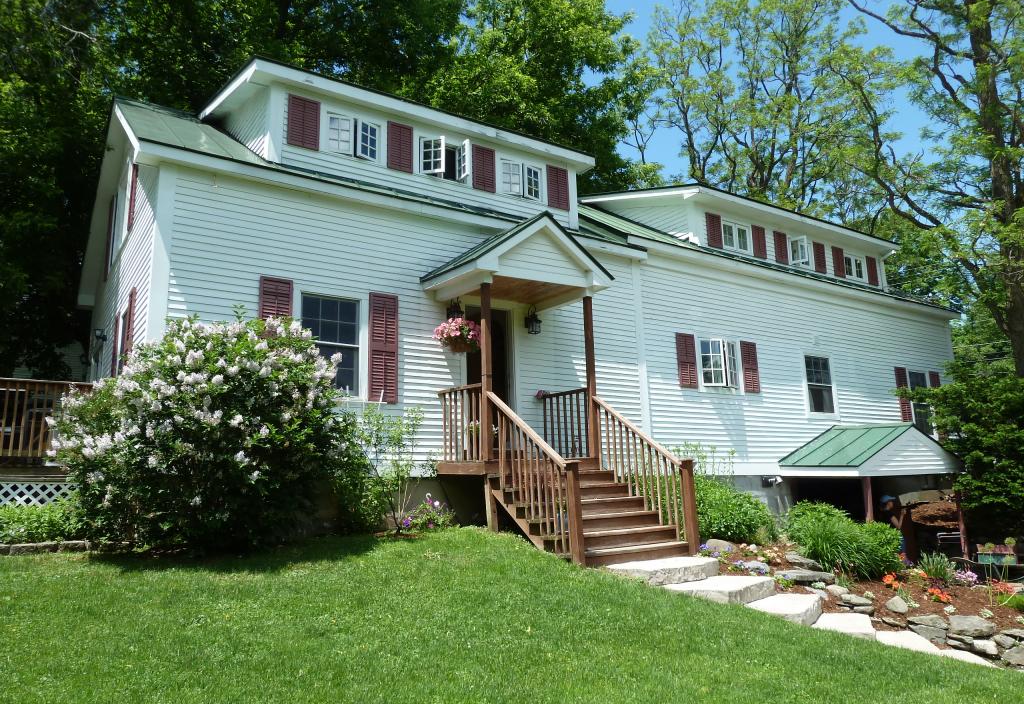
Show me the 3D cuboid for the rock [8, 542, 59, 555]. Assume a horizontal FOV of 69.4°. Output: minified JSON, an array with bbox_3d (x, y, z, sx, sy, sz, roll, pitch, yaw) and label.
[{"bbox_3d":[-4.355,1.794,6.728,0.400,0.100,0.170,6,-13,-34],"label":"rock"}]

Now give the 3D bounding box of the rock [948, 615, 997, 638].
[{"bbox_3d":[4.249,2.533,6.824,0.353,0.176,0.265,-5,-12,18],"label":"rock"}]

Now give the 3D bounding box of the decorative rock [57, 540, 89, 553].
[{"bbox_3d":[-4.564,2.024,7.696,0.351,0.126,0.198,6,-12,-34],"label":"decorative rock"}]

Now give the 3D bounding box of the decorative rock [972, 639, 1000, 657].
[{"bbox_3d":[4.214,2.624,6.567,0.206,0.132,0.176,-5,-12,18],"label":"decorative rock"}]

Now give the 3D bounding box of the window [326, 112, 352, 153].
[{"bbox_3d":[-2.407,-3.058,10.438,0.388,0.584,0.080,5,-12,-33],"label":"window"}]

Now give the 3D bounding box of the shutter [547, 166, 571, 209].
[{"bbox_3d":[0.794,-2.764,12.471,0.440,0.738,0.050,5,-12,-33],"label":"shutter"}]

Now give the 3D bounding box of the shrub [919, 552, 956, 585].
[{"bbox_3d":[4.928,2.496,8.565,0.392,0.353,0.372,-8,-13,28],"label":"shrub"}]

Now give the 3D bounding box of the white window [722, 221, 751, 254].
[{"bbox_3d":[4.733,-2.387,15.532,0.830,0.610,0.080,6,-13,-34],"label":"white window"}]

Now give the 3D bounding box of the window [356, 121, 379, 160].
[{"bbox_3d":[-2.141,-3.195,11.072,0.372,0.608,0.088,8,-15,-39],"label":"window"}]

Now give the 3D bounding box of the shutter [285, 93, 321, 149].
[{"bbox_3d":[-2.783,-3.075,9.918,0.422,0.713,0.040,6,-12,-34],"label":"shutter"}]

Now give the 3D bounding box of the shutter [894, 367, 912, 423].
[{"bbox_3d":[9.053,1.110,17.003,0.441,1.494,0.040,6,-12,-34],"label":"shutter"}]

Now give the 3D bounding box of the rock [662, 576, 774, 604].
[{"bbox_3d":[2.172,2.455,7.614,0.735,0.167,1.176,-11,-15,40],"label":"rock"}]

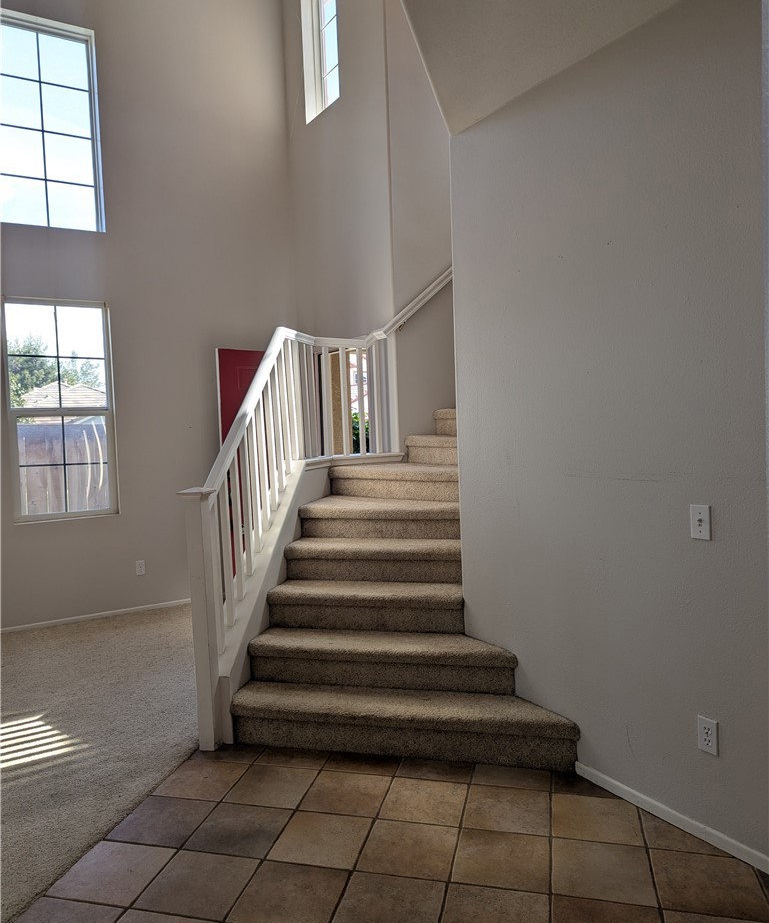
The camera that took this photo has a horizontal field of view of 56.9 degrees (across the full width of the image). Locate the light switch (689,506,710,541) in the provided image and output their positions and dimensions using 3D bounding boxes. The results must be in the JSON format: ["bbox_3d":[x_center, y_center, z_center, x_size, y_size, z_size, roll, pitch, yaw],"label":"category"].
[{"bbox_3d":[1.065,0.206,2.389,0.014,0.115,0.071,-4,4,-33],"label":"light switch"}]

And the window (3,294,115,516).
[{"bbox_3d":[-2.456,-0.387,5.421,0.725,1.659,0.100,-4,4,-30],"label":"window"}]

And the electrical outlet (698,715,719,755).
[{"bbox_3d":[1.101,0.935,2.413,0.012,0.115,0.071,-4,4,-33],"label":"electrical outlet"}]

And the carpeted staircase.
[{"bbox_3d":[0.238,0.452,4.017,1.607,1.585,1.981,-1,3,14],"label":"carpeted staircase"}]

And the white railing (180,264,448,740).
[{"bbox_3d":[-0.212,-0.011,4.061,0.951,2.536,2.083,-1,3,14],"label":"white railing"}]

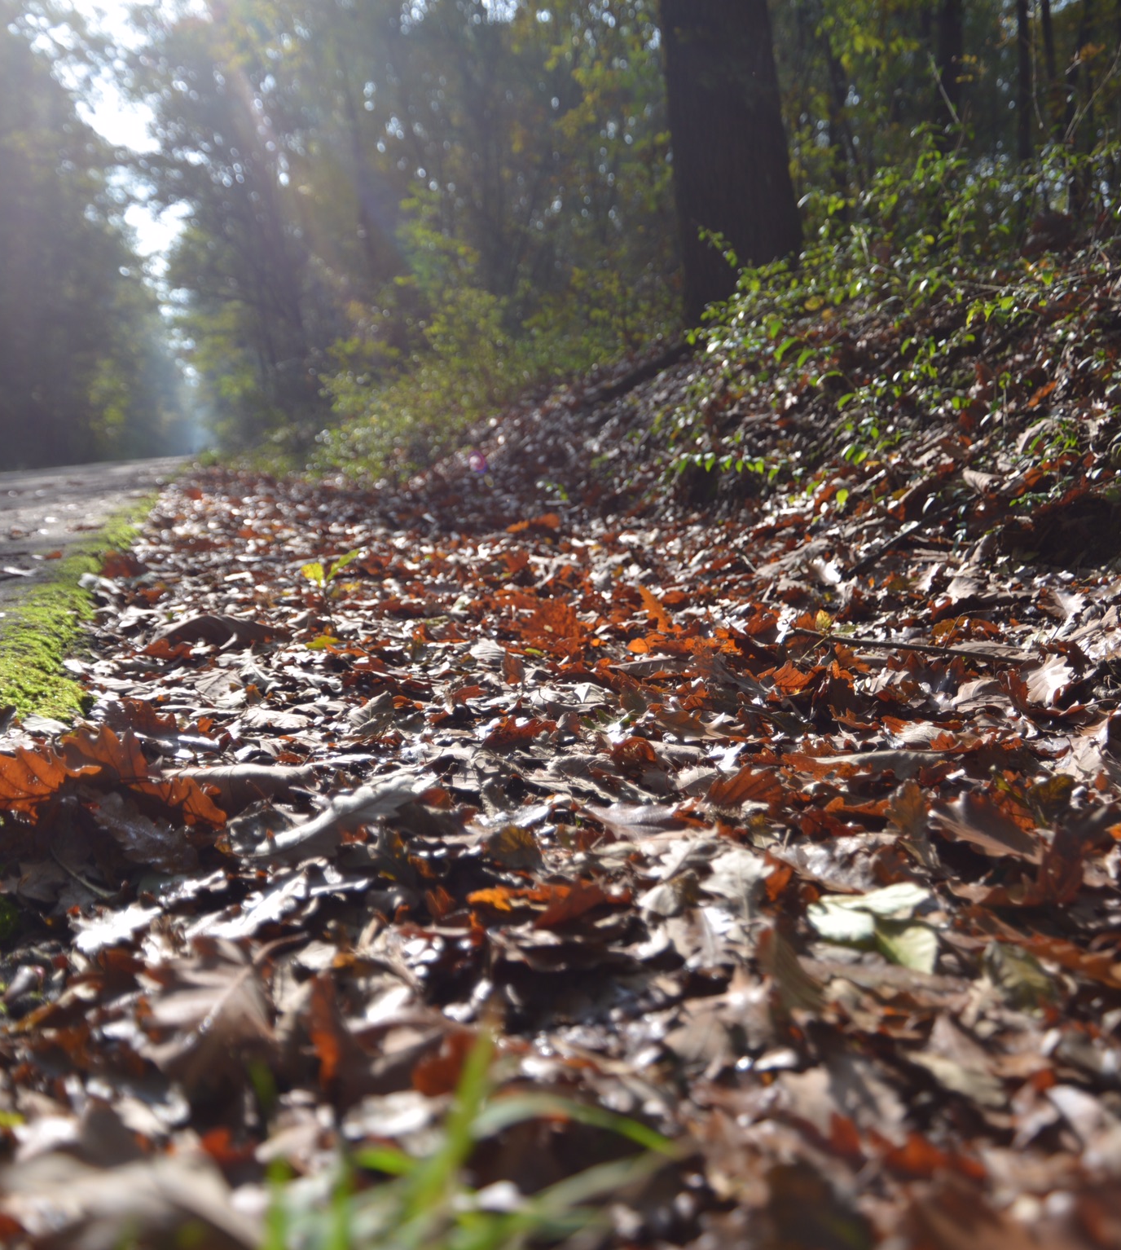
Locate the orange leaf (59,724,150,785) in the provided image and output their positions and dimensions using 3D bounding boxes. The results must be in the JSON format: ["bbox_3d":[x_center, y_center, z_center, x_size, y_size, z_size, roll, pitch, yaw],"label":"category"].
[{"bbox_3d":[-0.433,0.123,1.190,0.086,0.045,0.060,0,7,0],"label":"orange leaf"}]

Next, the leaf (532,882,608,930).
[{"bbox_3d":[0.007,0.198,0.880,0.053,0.020,0.050,0,7,0],"label":"leaf"}]

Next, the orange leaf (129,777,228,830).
[{"bbox_3d":[-0.349,0.162,1.140,0.089,0.034,0.060,0,7,0],"label":"orange leaf"}]

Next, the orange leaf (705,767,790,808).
[{"bbox_3d":[0.171,0.148,1.140,0.075,0.027,0.060,0,7,0],"label":"orange leaf"}]

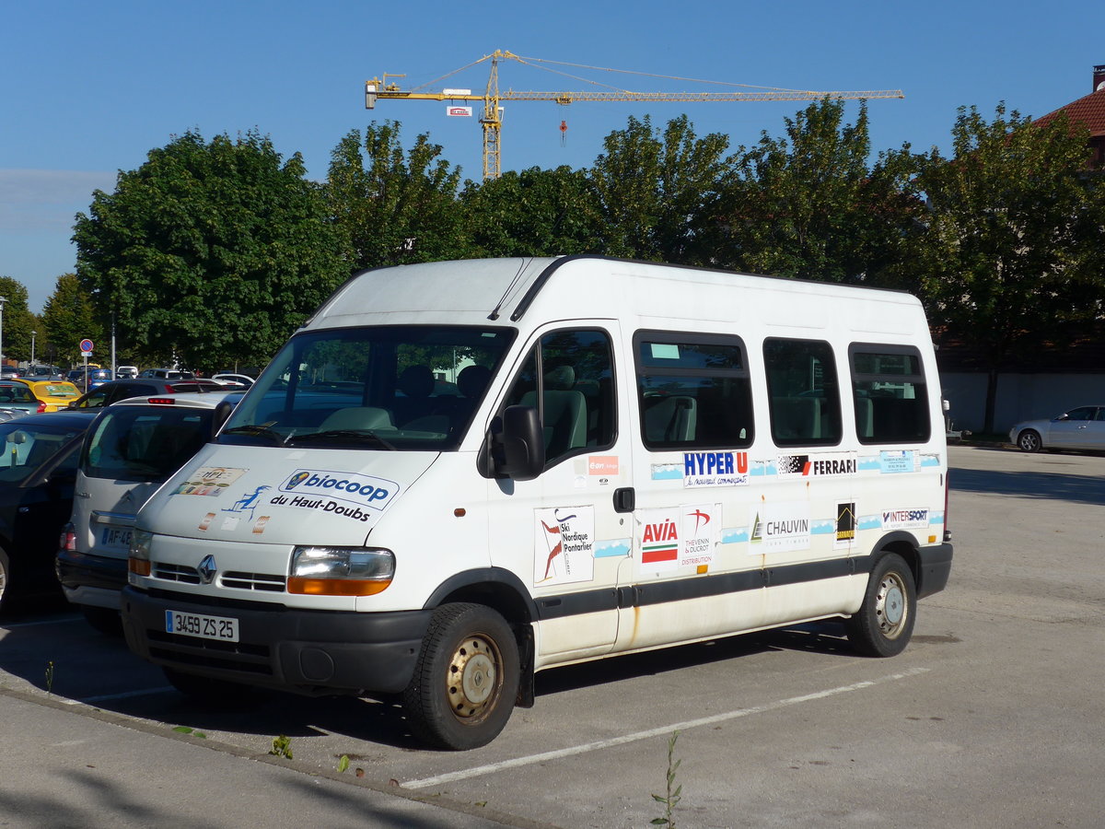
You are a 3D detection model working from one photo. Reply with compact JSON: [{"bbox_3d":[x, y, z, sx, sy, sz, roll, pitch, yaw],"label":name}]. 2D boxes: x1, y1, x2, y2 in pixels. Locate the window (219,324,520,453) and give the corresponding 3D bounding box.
[{"bbox_3d":[-1.006,-0.121,8.970,1.720,0.810,0.150,1,-39,40],"label":"window"}]

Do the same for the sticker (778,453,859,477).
[{"bbox_3d":[1.606,0.302,10.604,0.010,0.146,0.940,-4,-3,39],"label":"sticker"}]

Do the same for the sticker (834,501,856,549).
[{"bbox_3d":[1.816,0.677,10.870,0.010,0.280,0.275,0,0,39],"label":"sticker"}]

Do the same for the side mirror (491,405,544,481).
[{"bbox_3d":[-0.161,0.131,8.341,0.230,0.355,0.150,1,1,40],"label":"side mirror"}]

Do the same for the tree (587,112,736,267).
[{"bbox_3d":[3.650,-4.600,58.000,5.400,10.400,5.400,1,1,0],"label":"tree"}]

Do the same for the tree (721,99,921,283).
[{"bbox_3d":[8.860,-4.800,58.000,6.600,11.100,6.400,1,1,0],"label":"tree"}]

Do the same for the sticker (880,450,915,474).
[{"bbox_3d":[2.236,0.310,11.367,0.010,0.148,0.462,-4,-3,39],"label":"sticker"}]

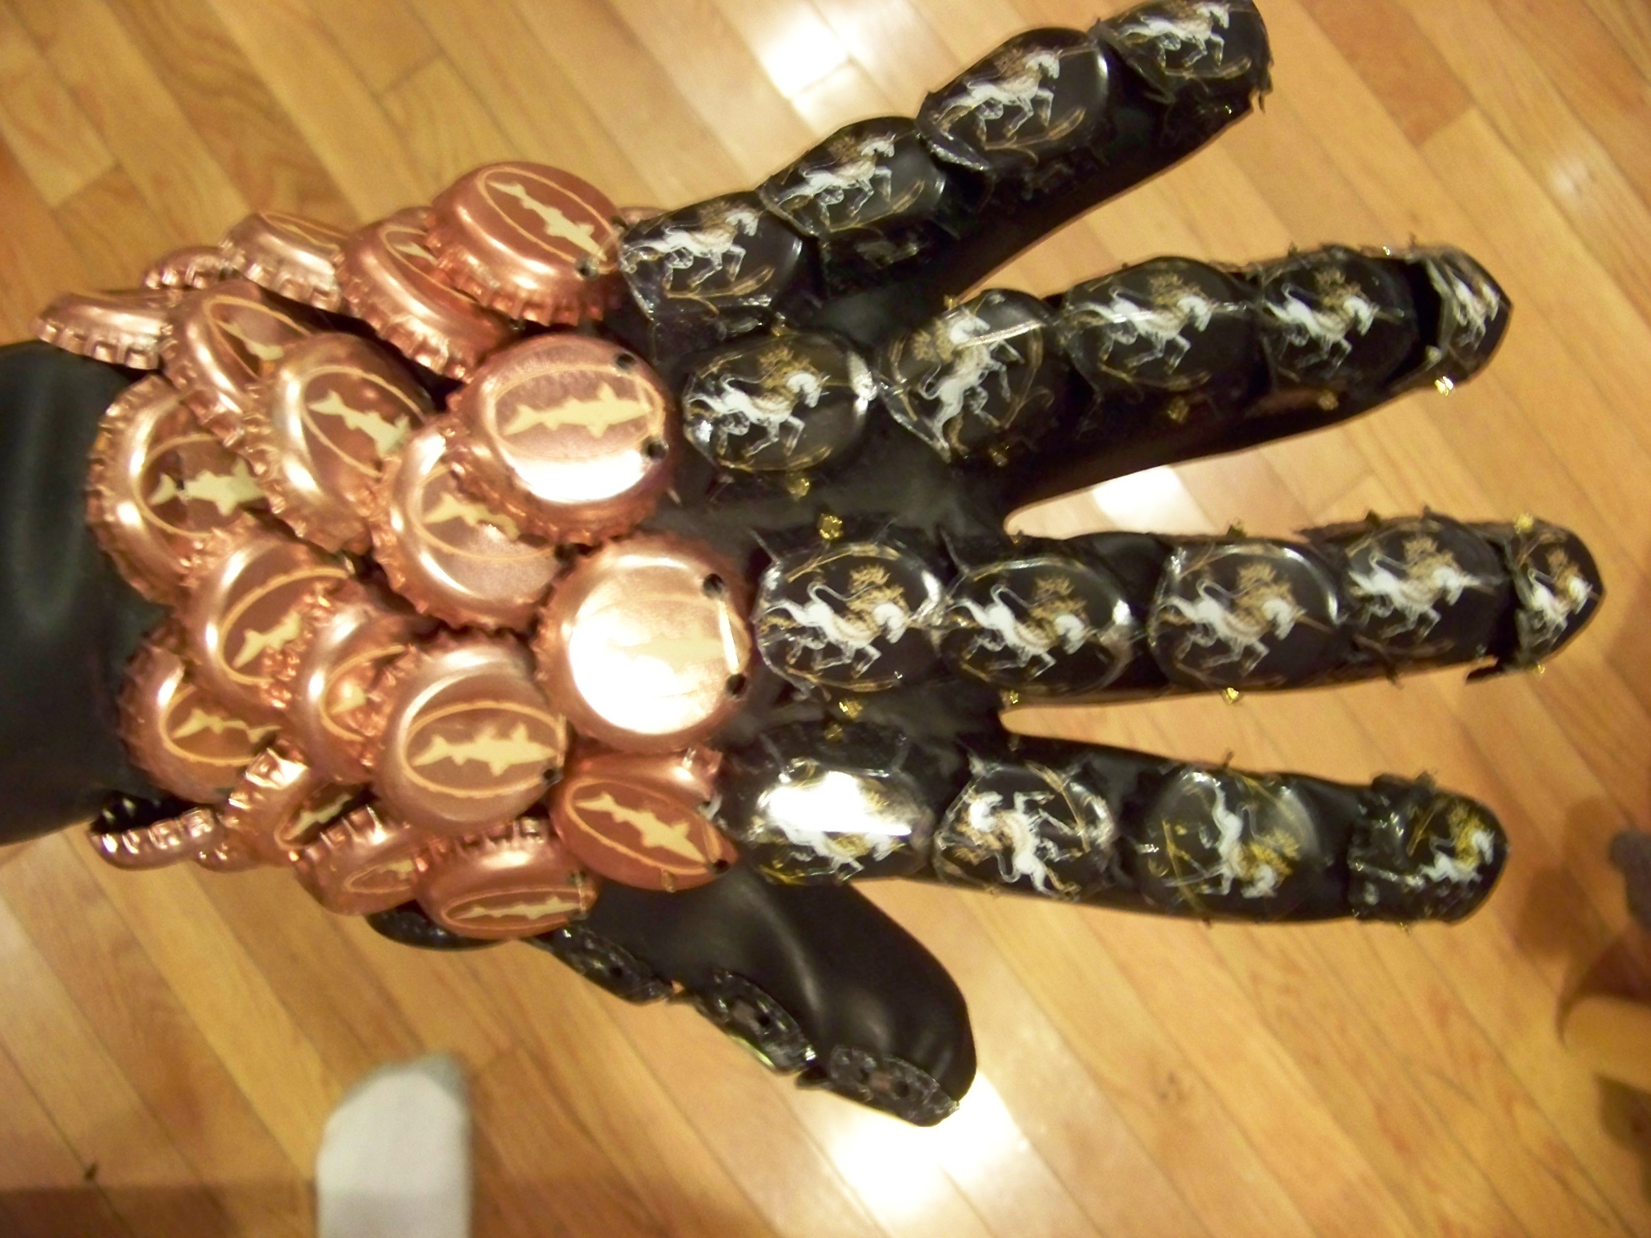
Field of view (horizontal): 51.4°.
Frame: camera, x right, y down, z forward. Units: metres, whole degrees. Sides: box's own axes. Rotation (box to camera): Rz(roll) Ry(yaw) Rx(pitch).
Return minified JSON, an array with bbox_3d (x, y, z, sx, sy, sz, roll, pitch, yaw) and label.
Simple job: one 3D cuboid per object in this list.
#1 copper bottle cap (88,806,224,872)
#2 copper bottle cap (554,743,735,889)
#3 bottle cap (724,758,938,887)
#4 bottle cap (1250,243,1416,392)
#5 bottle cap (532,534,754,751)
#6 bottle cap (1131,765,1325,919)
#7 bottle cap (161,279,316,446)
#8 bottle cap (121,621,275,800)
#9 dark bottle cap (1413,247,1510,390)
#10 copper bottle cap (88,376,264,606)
[{"bbox_3d":[-0.097,0.033,0.262,0.030,0.030,0.006,-12,88,0],"label":"copper bottle cap"},{"bbox_3d":[-0.026,0.028,0.247,0.030,0.029,0.007,26,42,1],"label":"copper bottle cap"},{"bbox_3d":[0.001,0.029,0.244,0.029,0.008,0.026,2,110,-4],"label":"bottle cap"},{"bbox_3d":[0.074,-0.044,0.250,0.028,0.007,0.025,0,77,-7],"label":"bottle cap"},{"bbox_3d":[-0.024,0.003,0.236,0.031,0.006,0.031,-1,95,-16],"label":"bottle cap"},{"bbox_3d":[0.059,0.033,0.250,0.029,0.008,0.025,3,97,-2],"label":"bottle cap"},{"bbox_3d":[-0.080,-0.036,0.248,0.030,0.007,0.030,30,42,-31],"label":"bottle cap"},{"bbox_3d":[-0.082,0.012,0.239,0.030,0.006,0.030,-15,113,-38],"label":"bottle cap"},{"bbox_3d":[0.094,-0.044,0.254,0.026,0.009,0.024,-10,93,-44],"label":"dark bottle cap"},{"bbox_3d":[-0.080,-0.017,0.223,0.006,0.030,0.030,1,91,41],"label":"copper bottle cap"}]

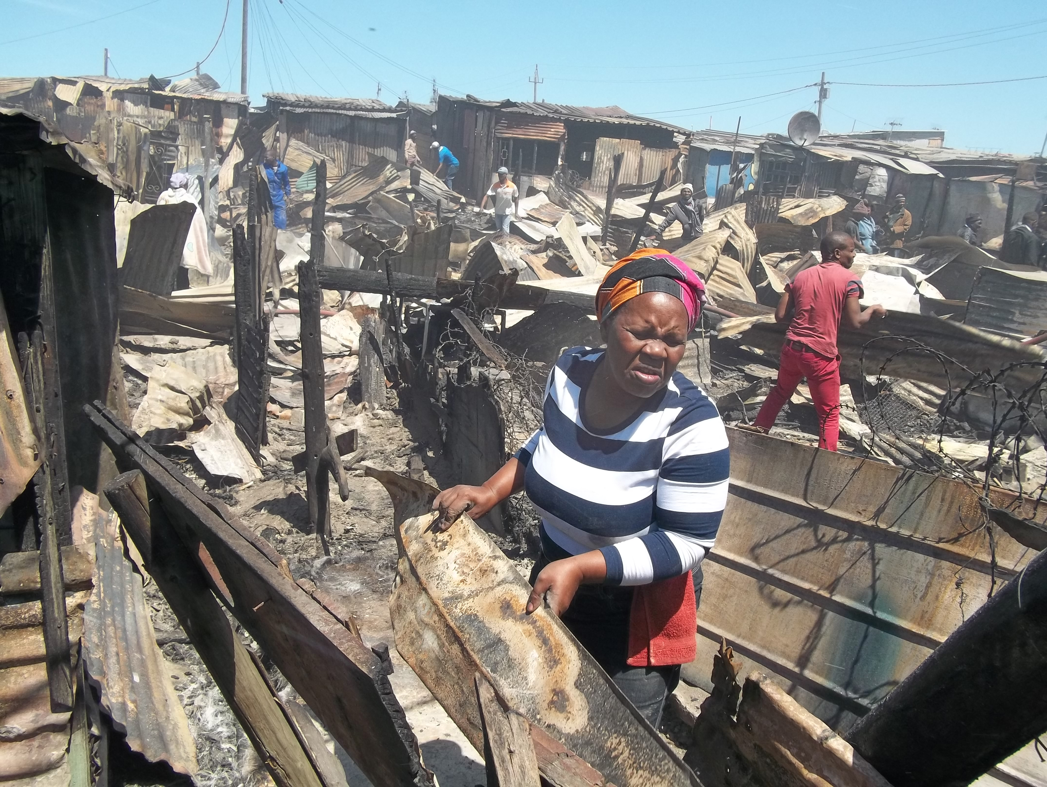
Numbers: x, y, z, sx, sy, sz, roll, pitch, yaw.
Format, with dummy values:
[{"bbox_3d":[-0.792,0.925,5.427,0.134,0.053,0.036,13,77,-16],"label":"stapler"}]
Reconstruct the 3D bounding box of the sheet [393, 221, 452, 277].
[{"bbox_3d":[-1.170,-1.619,11.300,0.680,0.750,0.120,2,11,-6],"label":"sheet"}]

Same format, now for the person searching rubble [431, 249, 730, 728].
[{"bbox_3d":[0.150,0.500,1.999,0.600,1.580,0.520,11,17,24],"label":"person searching rubble"}]

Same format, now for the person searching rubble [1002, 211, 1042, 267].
[{"bbox_3d":[7.012,-1.699,13.755,0.500,1.700,0.380,11,13,36],"label":"person searching rubble"}]

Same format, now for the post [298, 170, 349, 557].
[{"bbox_3d":[-0.958,-0.153,4.658,0.220,1.880,0.140,1,11,-11],"label":"post"}]

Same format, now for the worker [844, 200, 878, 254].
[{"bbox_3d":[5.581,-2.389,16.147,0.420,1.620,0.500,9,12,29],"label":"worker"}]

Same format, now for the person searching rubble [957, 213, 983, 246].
[{"bbox_3d":[6.569,-1.838,14.347,0.420,1.620,0.480,2,11,-3],"label":"person searching rubble"}]

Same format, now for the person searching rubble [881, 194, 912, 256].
[{"bbox_3d":[6.903,-2.828,17.955,0.550,1.700,0.400,7,11,24],"label":"person searching rubble"}]

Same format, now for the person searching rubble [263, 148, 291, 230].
[{"bbox_3d":[-3.940,-3.065,15.578,0.520,1.680,0.400,5,15,6],"label":"person searching rubble"}]

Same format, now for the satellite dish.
[{"bbox_3d":[6.210,-5.872,21.679,0.780,0.810,0.300,3,15,-1],"label":"satellite dish"}]

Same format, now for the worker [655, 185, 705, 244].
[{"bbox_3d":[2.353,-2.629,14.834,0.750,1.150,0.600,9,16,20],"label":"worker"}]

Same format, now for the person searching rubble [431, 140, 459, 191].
[{"bbox_3d":[-1.883,-5.381,23.320,0.680,1.320,0.500,2,11,-6],"label":"person searching rubble"}]

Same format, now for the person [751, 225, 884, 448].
[{"bbox_3d":[1.903,-0.244,6.347,0.800,1.600,0.620,10,16,23],"label":"person"}]

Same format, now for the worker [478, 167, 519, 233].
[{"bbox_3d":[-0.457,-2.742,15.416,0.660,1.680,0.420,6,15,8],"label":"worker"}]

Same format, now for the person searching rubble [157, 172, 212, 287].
[{"bbox_3d":[-4.156,-1.890,11.845,0.600,1.580,0.500,8,16,17],"label":"person searching rubble"}]

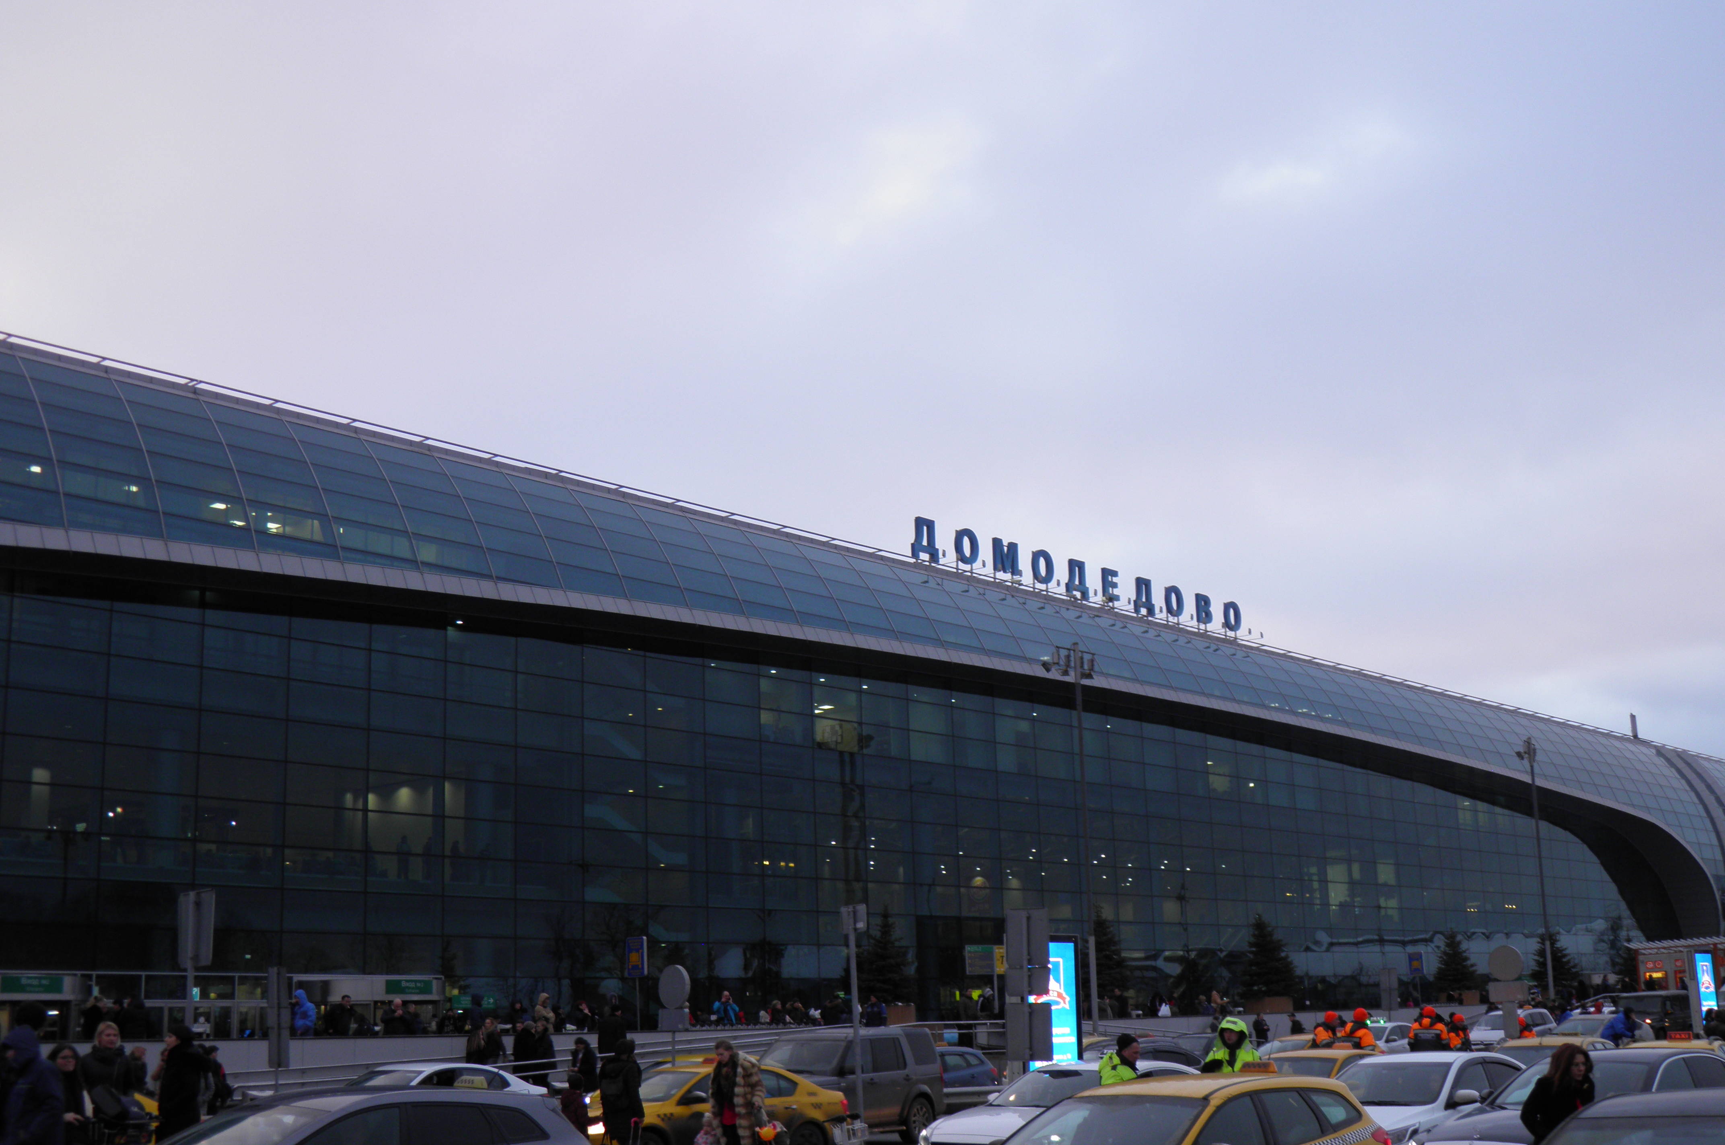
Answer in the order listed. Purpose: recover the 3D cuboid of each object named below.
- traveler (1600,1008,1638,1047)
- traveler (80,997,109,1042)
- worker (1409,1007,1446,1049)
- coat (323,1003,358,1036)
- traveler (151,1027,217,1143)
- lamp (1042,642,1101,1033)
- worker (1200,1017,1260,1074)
[{"bbox_3d":[12.895,8.161,32.824,0.780,1.580,0.550,-4,-13,11],"label":"traveler"},{"bbox_3d":[-14.206,8.680,35.805,0.420,1.680,0.500,-6,-14,18],"label":"traveler"},{"bbox_3d":[8.918,7.686,30.292,0.580,1.800,0.400,-5,-14,12],"label":"worker"},{"bbox_3d":[-10.535,9.149,39.198,0.580,0.880,0.380,5,-15,-26],"label":"coat"},{"bbox_3d":[-6.435,5.131,18.303,0.500,1.700,0.550,-4,-14,12],"label":"traveler"},{"bbox_3d":[5.748,7.600,50.149,0.800,11.700,1.700,-14,-18,42],"label":"lamp"},{"bbox_3d":[3.662,5.274,18.997,0.580,1.820,0.420,-4,-13,12],"label":"worker"}]

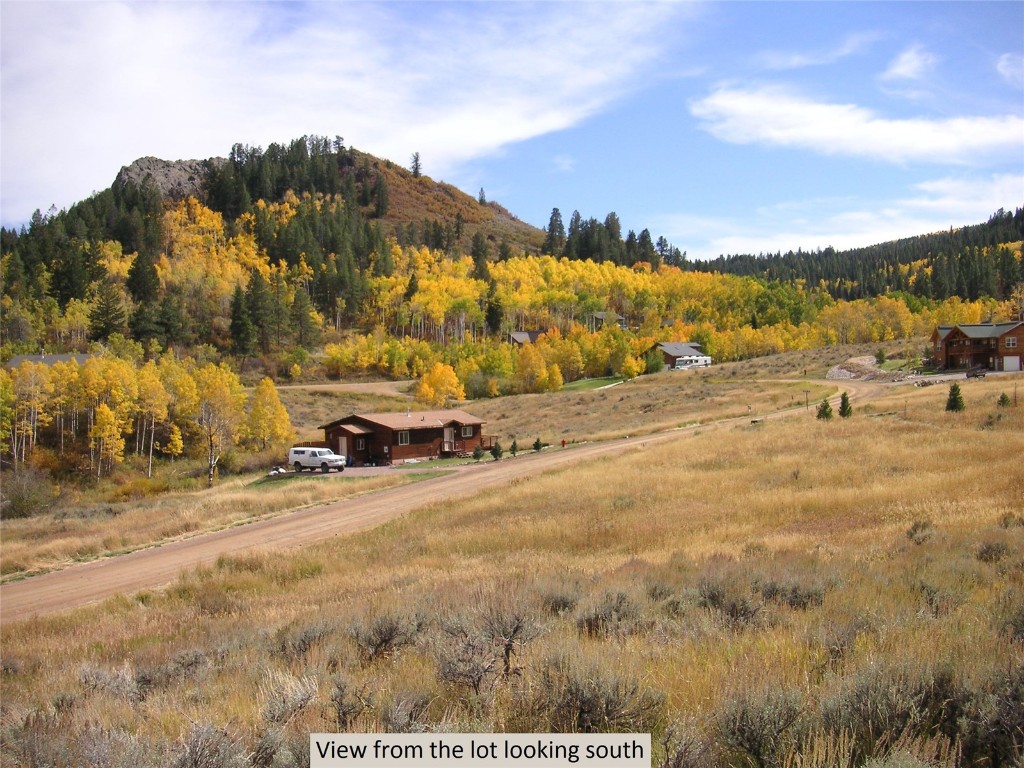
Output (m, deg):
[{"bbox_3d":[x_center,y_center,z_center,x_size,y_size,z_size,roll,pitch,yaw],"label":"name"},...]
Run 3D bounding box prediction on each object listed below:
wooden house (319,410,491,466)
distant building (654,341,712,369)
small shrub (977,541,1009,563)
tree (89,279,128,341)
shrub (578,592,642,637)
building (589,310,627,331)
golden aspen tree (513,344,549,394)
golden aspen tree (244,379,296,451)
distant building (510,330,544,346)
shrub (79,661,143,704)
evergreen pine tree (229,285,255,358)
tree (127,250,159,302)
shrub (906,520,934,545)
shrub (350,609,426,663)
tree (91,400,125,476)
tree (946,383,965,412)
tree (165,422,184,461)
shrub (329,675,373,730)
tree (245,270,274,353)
[{"bbox_3d":[-10.100,4.920,104.300,9.000,4.500,15.800,-1,0,34],"label":"wooden house"},{"bbox_3d":[39.250,-6.360,258.000,10.000,6.600,11.500,0,0,45],"label":"distant building"},{"bbox_3d":[8.350,2.916,19.000,0.573,0.399,0.544,0,0,0],"label":"small shrub"},{"bbox_3d":[-86.635,-15.996,235.000,8.588,13.312,8.588,0,0,0],"label":"tree"},{"bbox_3d":[1.278,3.040,14.500,0.848,0.609,0.721,0,0,0],"label":"shrub"},{"bbox_3d":[27.049,-17.985,310.000,10.000,6.000,8.000,0,0,-20],"label":"building"},{"bbox_3d":[3.381,-2.650,200.000,6.500,9.300,6.300,-1,0,0],"label":"golden aspen tree"},{"bbox_3d":[-23.437,3.002,106.000,4.939,7.457,4.692,0,0,0],"label":"golden aspen tree"},{"bbox_3d":[4.057,-9.100,240.000,10.500,5.500,8.500,-1,0,-30],"label":"distant building"},{"bbox_3d":[-4.585,3.409,12.500,0.731,0.503,0.621,0,0,0],"label":"shrub"},{"bbox_3d":[-53.038,-12.081,215.000,5.304,14.929,5.039,0,0,0],"label":"evergreen pine tree"},{"bbox_3d":[-90.905,-26.766,270.000,8.387,13.321,8.387,0,0,0],"label":"tree"},{"bbox_3d":[10.077,3.663,27.000,0.691,0.592,0.587,0,0,0],"label":"shrub"},{"bbox_3d":[-1.331,2.711,11.800,0.820,0.570,0.750,-1,0,0],"label":"shrub"},{"bbox_3d":[-33.221,4.769,90.000,2.878,6.496,2.734,0,0,0],"label":"tree"},{"bbox_3d":[37.237,1.135,92.000,1.597,2.522,1.517,0,0,0],"label":"tree"},{"bbox_3d":[-29.911,5.273,97.000,1.772,3.722,1.684,0,0,0],"label":"tree"},{"bbox_3d":[-1.269,2.503,8.600,0.350,0.430,0.350,-1,0,0],"label":"shrub"},{"bbox_3d":[-51.907,-14.904,225.000,6.167,16.857,6.167,0,0,0],"label":"tree"}]

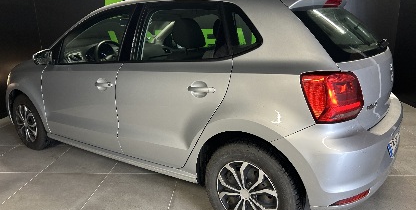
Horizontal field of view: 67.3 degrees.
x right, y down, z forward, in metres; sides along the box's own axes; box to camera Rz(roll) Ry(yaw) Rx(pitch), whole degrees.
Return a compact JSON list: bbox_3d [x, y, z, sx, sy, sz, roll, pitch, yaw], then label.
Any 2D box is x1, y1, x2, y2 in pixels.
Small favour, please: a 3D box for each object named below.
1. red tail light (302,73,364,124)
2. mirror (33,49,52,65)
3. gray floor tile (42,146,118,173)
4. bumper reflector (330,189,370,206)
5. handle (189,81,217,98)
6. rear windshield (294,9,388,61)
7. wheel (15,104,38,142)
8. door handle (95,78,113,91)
[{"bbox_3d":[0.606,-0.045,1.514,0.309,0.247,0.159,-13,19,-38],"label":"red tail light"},{"bbox_3d":[-1.347,-0.388,2.546,0.110,0.130,0.185,9,18,34],"label":"mirror"},{"bbox_3d":[-1.126,0.517,2.975,0.600,0.010,0.600,0,15,4],"label":"gray floor tile"},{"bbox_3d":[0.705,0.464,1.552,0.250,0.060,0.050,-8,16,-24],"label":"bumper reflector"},{"bbox_3d":[-0.036,-0.084,1.734,0.195,0.090,0.055,9,18,34],"label":"handle"},{"bbox_3d":[0.920,-0.481,1.984,0.440,0.120,1.200,51,36,13],"label":"rear windshield"},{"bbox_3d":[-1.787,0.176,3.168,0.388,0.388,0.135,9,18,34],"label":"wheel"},{"bbox_3d":[-0.739,-0.139,2.224,0.200,0.090,0.055,9,18,34],"label":"door handle"}]

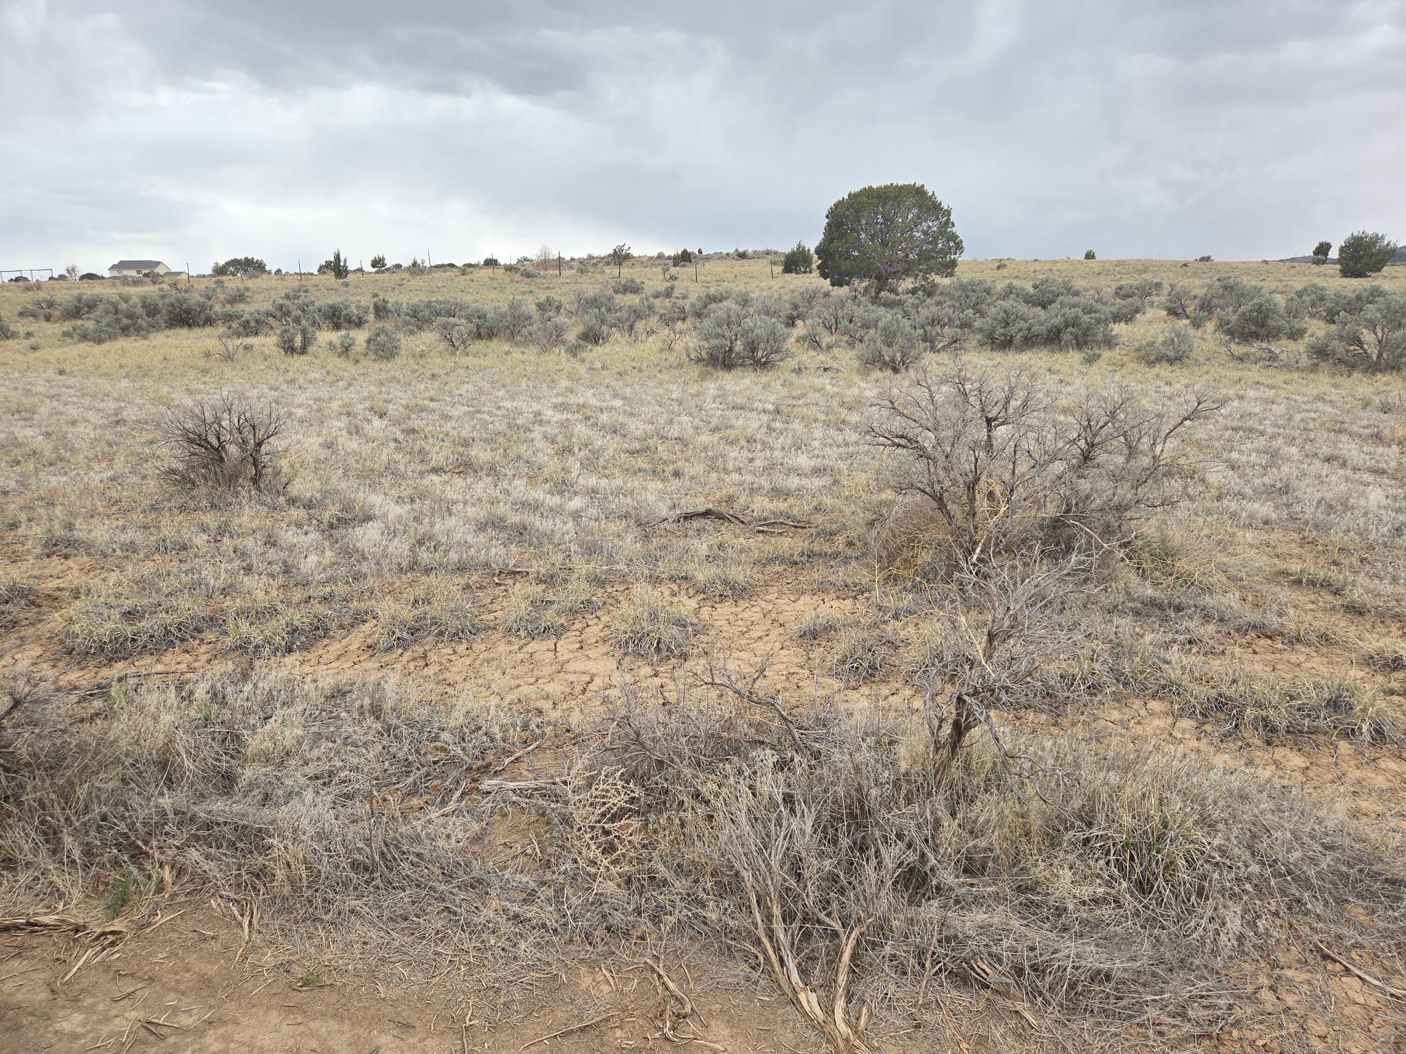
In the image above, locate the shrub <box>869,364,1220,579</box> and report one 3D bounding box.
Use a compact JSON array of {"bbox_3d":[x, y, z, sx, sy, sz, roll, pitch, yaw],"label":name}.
[{"bbox_3d":[2.000,-0.360,5.480,2.020,1.130,1.550,-1,14,0],"label":"shrub"}]

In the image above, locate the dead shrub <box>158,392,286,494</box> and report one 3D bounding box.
[{"bbox_3d":[-3.880,-0.690,7.550,1.020,0.800,0.900,-1,14,0],"label":"dead shrub"}]

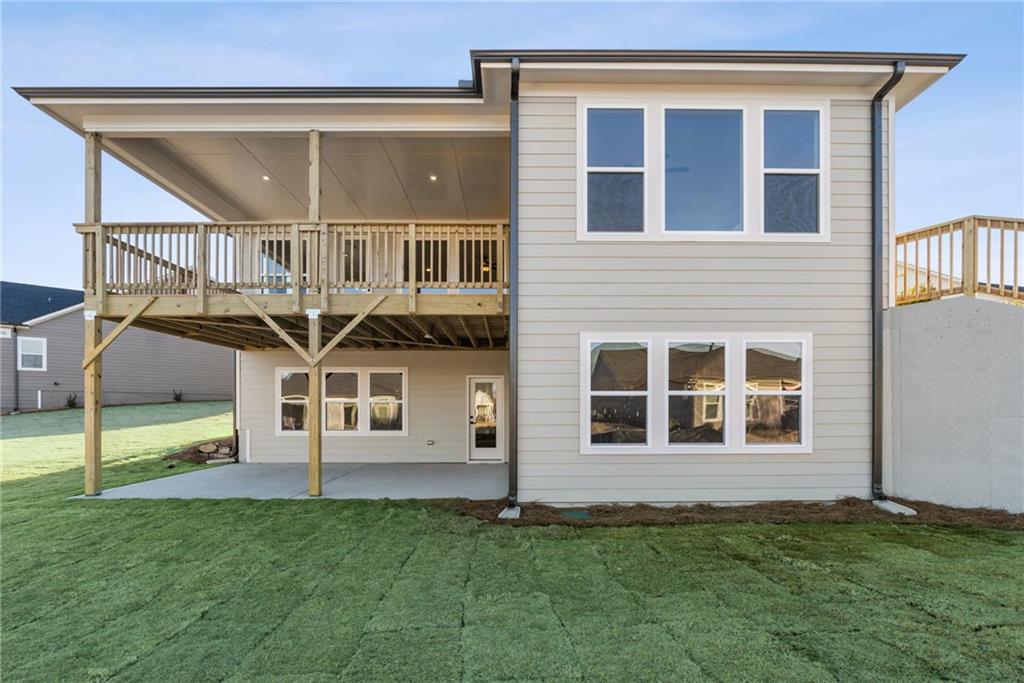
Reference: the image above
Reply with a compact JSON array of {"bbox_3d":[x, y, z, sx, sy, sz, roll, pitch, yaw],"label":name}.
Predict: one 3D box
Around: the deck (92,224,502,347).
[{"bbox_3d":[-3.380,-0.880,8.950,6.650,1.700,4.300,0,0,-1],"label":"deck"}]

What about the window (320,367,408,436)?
[{"bbox_3d":[-3.642,1.480,11.200,2.190,1.715,0.100,0,0,-1],"label":"window"}]

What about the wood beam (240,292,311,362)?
[{"bbox_3d":[-3.612,-0.192,6.980,1.520,0.100,0.060,43,0,0],"label":"wood beam"}]

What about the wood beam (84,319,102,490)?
[{"bbox_3d":[-6.511,0.965,7.080,0.155,2.830,0.155,0,0,-1],"label":"wood beam"}]

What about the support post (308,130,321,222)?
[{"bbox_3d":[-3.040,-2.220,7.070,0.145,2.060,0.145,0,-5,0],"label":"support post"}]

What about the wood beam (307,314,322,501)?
[{"bbox_3d":[-3.057,0.965,7.080,0.155,2.860,0.155,0,0,-1],"label":"wood beam"}]

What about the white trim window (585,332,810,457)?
[{"bbox_3d":[2.613,0.736,6.440,3.287,1.726,0.100,0,0,-1],"label":"white trim window"}]

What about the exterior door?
[{"bbox_3d":[-0.642,1.925,11.200,0.891,2.141,0.100,0,0,-1],"label":"exterior door"}]

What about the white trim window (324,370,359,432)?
[{"bbox_3d":[-4.190,1.480,11.200,0.874,1.543,0.100,0,0,-1],"label":"white trim window"}]

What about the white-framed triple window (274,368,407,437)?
[{"bbox_3d":[-4.178,1.480,11.200,3.261,1.715,0.100,0,0,-1],"label":"white-framed triple window"}]

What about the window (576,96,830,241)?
[{"bbox_3d":[2.712,-2.442,6.440,3.599,2.049,0.100,0,0,-1],"label":"window"}]

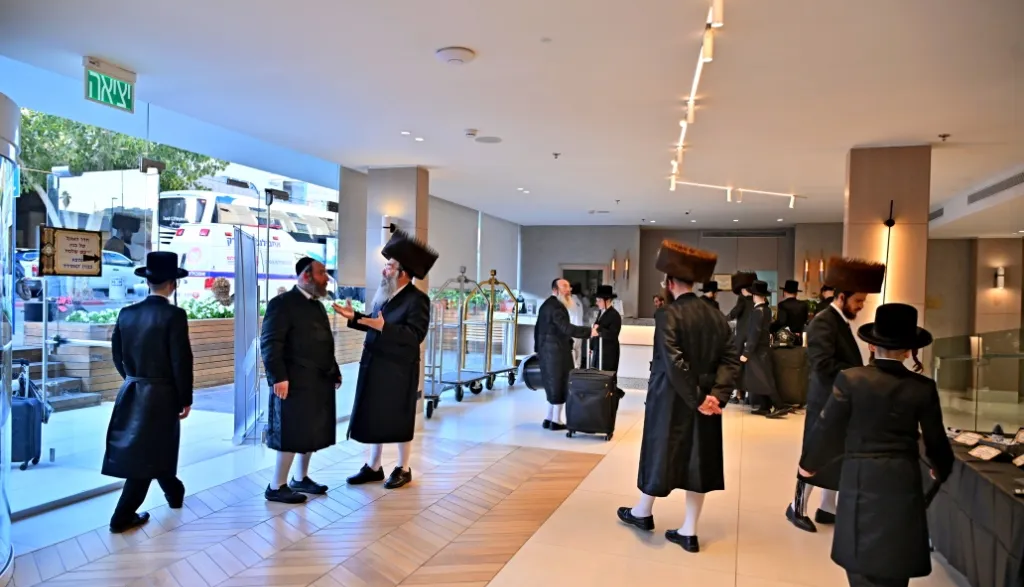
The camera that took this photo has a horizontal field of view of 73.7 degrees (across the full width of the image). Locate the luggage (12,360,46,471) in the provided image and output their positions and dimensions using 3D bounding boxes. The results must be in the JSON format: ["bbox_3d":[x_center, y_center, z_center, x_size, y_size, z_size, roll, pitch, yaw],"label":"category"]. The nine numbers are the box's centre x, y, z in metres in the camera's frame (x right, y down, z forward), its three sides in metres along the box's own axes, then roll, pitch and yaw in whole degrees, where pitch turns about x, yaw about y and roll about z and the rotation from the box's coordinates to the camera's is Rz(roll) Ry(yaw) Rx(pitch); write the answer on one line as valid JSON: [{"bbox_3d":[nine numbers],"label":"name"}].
[{"bbox_3d":[-3.919,0.929,5.308,0.380,0.860,0.230,1,0,-9],"label":"luggage"}]

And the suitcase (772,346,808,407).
[{"bbox_3d":[3.926,1.174,9.659,0.520,0.820,0.320,1,0,22],"label":"suitcase"}]

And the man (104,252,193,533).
[{"bbox_3d":[-2.420,0.615,4.550,0.540,1.770,0.480,2,0,2],"label":"man"}]

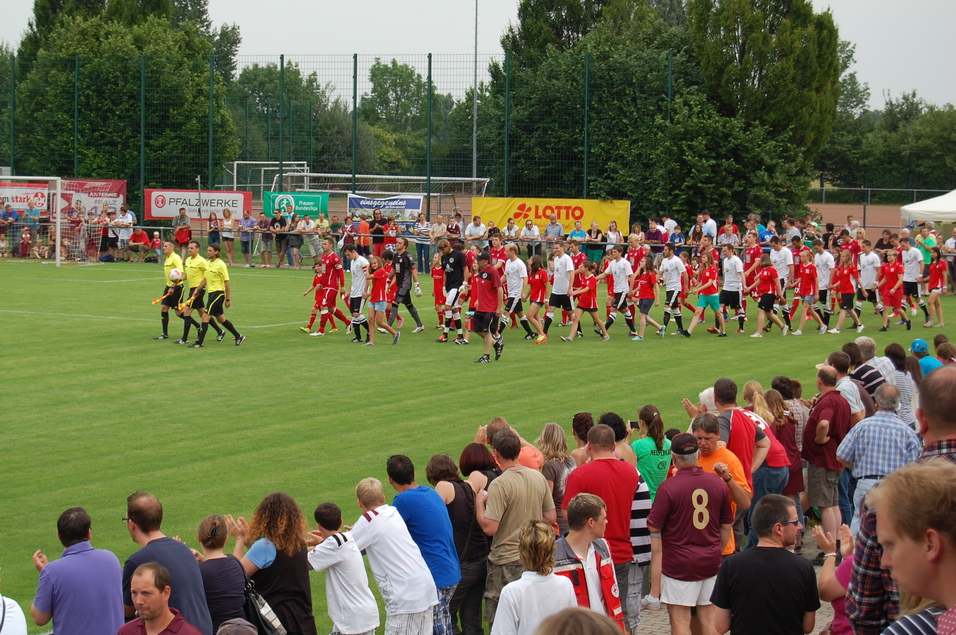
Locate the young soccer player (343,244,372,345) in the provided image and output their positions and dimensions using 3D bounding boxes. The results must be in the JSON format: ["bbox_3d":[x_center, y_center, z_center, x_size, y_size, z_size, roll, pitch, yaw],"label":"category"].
[{"bbox_3d":[-2.106,-0.425,37.876,0.360,1.690,0.480,-1,4,-30],"label":"young soccer player"}]

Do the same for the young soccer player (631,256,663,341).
[{"bbox_3d":[3.086,-0.344,39.590,0.520,1.500,0.440,-1,4,-30],"label":"young soccer player"}]

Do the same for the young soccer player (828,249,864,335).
[{"bbox_3d":[7.207,-0.511,42.388,0.580,1.630,0.440,-1,4,-30],"label":"young soccer player"}]

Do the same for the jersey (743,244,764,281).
[{"bbox_3d":[5.825,-1.161,45.900,0.260,0.710,0.460,-2,4,-33],"label":"jersey"}]

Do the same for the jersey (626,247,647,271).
[{"bbox_3d":[3.156,-1.067,43.229,0.300,0.700,0.500,-3,5,-45],"label":"jersey"}]

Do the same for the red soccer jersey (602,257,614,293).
[{"bbox_3d":[2.632,-0.837,43.366,0.260,0.640,0.420,-2,5,-38],"label":"red soccer jersey"}]

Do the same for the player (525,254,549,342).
[{"bbox_3d":[1.098,-0.331,38.877,0.520,1.560,0.460,-1,4,-30],"label":"player"}]

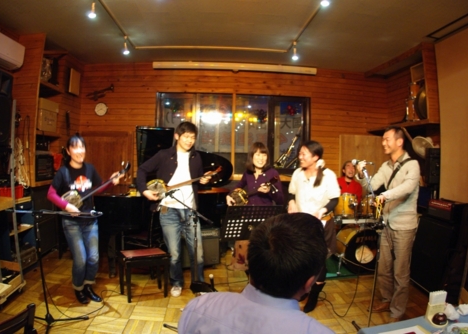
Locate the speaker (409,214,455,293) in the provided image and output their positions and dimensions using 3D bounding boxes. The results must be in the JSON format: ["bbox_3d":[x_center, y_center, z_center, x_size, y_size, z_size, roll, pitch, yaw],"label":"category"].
[{"bbox_3d":[2.250,0.933,3.600,0.400,0.680,0.580,0,3,-6],"label":"speaker"}]

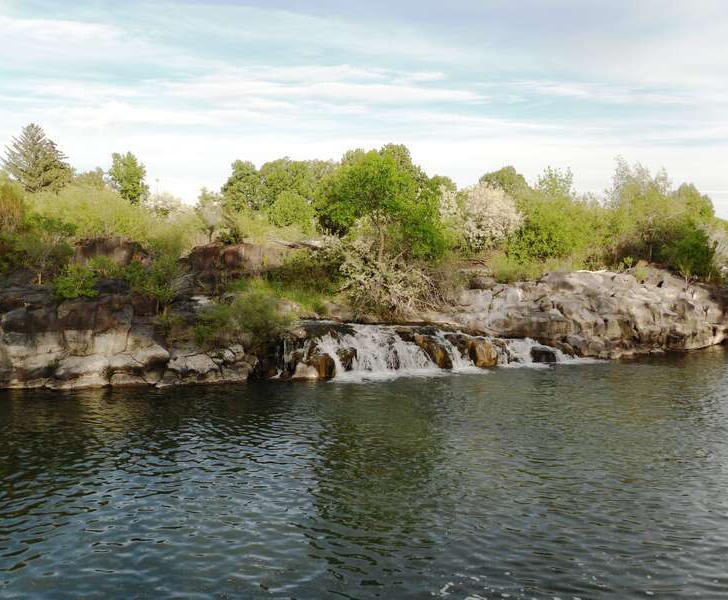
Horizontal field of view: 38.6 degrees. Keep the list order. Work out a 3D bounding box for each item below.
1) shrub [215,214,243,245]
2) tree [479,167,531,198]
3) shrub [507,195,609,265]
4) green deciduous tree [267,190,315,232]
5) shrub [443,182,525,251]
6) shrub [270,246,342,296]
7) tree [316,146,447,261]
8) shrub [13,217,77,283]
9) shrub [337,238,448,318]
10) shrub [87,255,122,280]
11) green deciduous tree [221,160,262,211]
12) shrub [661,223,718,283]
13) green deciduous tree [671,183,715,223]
[{"bbox_3d":[-4.914,-2.613,38.000,1.100,1.170,1.100,0,3,0],"label":"shrub"},{"bbox_3d":[14.185,-9.945,105.000,5.650,7.070,6.000,0,3,0],"label":"tree"},{"bbox_3d":[8.329,-3.029,45.000,4.330,3.010,3.700,0,4,0],"label":"shrub"},{"bbox_3d":[-4.523,-5.292,64.000,2.950,3.020,2.900,0,3,0],"label":"green deciduous tree"},{"bbox_3d":[6.553,-4.545,58.000,4.570,3.790,4.200,0,3,0],"label":"shrub"},{"bbox_3d":[-1.983,-1.000,36.500,2.880,1.720,2.200,0,4,0],"label":"shrub"},{"bbox_3d":[0.623,-3.095,37.000,4.620,4.570,4.300,0,4,0],"label":"tree"},{"bbox_3d":[-9.831,-1.523,32.000,1.850,2.170,1.800,0,4,0],"label":"shrub"},{"bbox_3d":[0.959,-0.724,35.000,3.770,2.640,3.200,0,4,0],"label":"shrub"},{"bbox_3d":[-8.202,-1.047,33.000,1.080,0.790,0.950,0,3,0],"label":"shrub"},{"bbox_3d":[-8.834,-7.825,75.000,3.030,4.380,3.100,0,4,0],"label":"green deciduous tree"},{"bbox_3d":[13.145,-1.918,42.000,2.340,2.420,2.100,0,3,0],"label":"shrub"},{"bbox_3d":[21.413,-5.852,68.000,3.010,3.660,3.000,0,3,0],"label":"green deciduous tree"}]

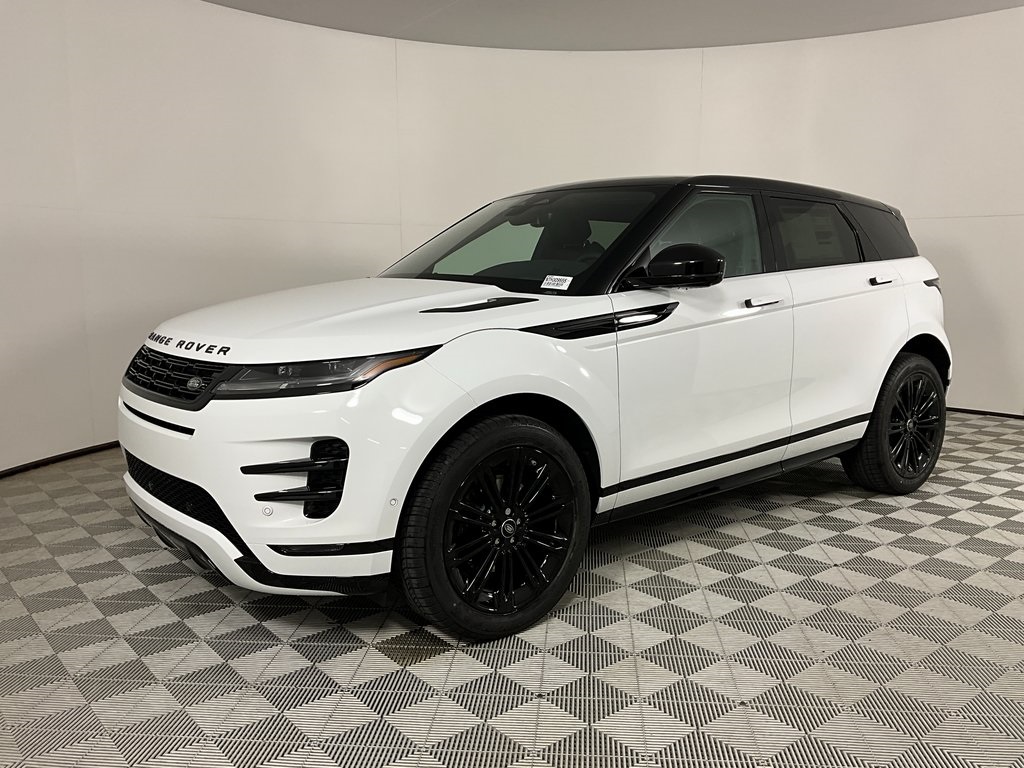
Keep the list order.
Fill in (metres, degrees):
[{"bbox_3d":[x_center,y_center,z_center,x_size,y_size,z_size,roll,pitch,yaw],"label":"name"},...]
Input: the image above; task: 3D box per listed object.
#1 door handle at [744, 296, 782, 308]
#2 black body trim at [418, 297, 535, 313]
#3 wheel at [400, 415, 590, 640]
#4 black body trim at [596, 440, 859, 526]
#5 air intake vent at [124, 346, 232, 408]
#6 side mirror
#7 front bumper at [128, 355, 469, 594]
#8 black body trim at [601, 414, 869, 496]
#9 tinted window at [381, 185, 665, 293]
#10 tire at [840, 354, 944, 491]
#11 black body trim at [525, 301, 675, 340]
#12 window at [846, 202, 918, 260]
[{"bbox_3d":[1.023,-0.335,3.504,0.250,0.045,0.050,-7,11,-38],"label":"door handle"},{"bbox_3d":[-0.110,-0.274,3.026,0.520,0.045,0.090,-10,13,-38],"label":"black body trim"},{"bbox_3d":[-0.068,0.453,2.876,0.750,0.750,0.250,-7,11,-38],"label":"wheel"},{"bbox_3d":[0.979,0.386,3.616,1.820,0.090,0.100,-7,11,-38],"label":"black body trim"},{"bbox_3d":[-1.181,-0.027,2.955,0.150,0.165,0.880,11,-1,-40],"label":"air intake vent"},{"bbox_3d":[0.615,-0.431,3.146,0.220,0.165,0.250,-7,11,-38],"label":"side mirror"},{"bbox_3d":[-0.975,0.205,3.155,0.720,0.700,1.880,-7,11,-38],"label":"front bumper"},{"bbox_3d":[1.021,0.272,3.569,1.830,0.055,0.045,-9,12,-38],"label":"black body trim"},{"bbox_3d":[-0.014,-0.622,3.819,1.480,0.140,0.820,10,51,50],"label":"tinted window"},{"bbox_3d":[2.022,0.194,4.535,0.750,0.750,0.250,-7,11,-38],"label":"tire"},{"bbox_3d":[0.328,-0.220,3.007,0.740,0.085,0.060,-12,14,-37],"label":"black body trim"},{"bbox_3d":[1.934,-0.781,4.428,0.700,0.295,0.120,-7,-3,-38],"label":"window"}]

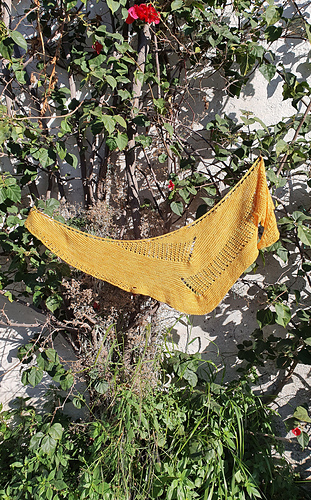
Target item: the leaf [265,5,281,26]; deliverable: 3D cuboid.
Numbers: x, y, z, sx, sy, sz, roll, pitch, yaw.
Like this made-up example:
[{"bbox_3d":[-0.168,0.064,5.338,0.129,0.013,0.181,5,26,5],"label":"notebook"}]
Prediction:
[{"bbox_3d":[0.576,-1.155,1.850,0.079,0.108,0.035,1,4,10],"label":"leaf"}]

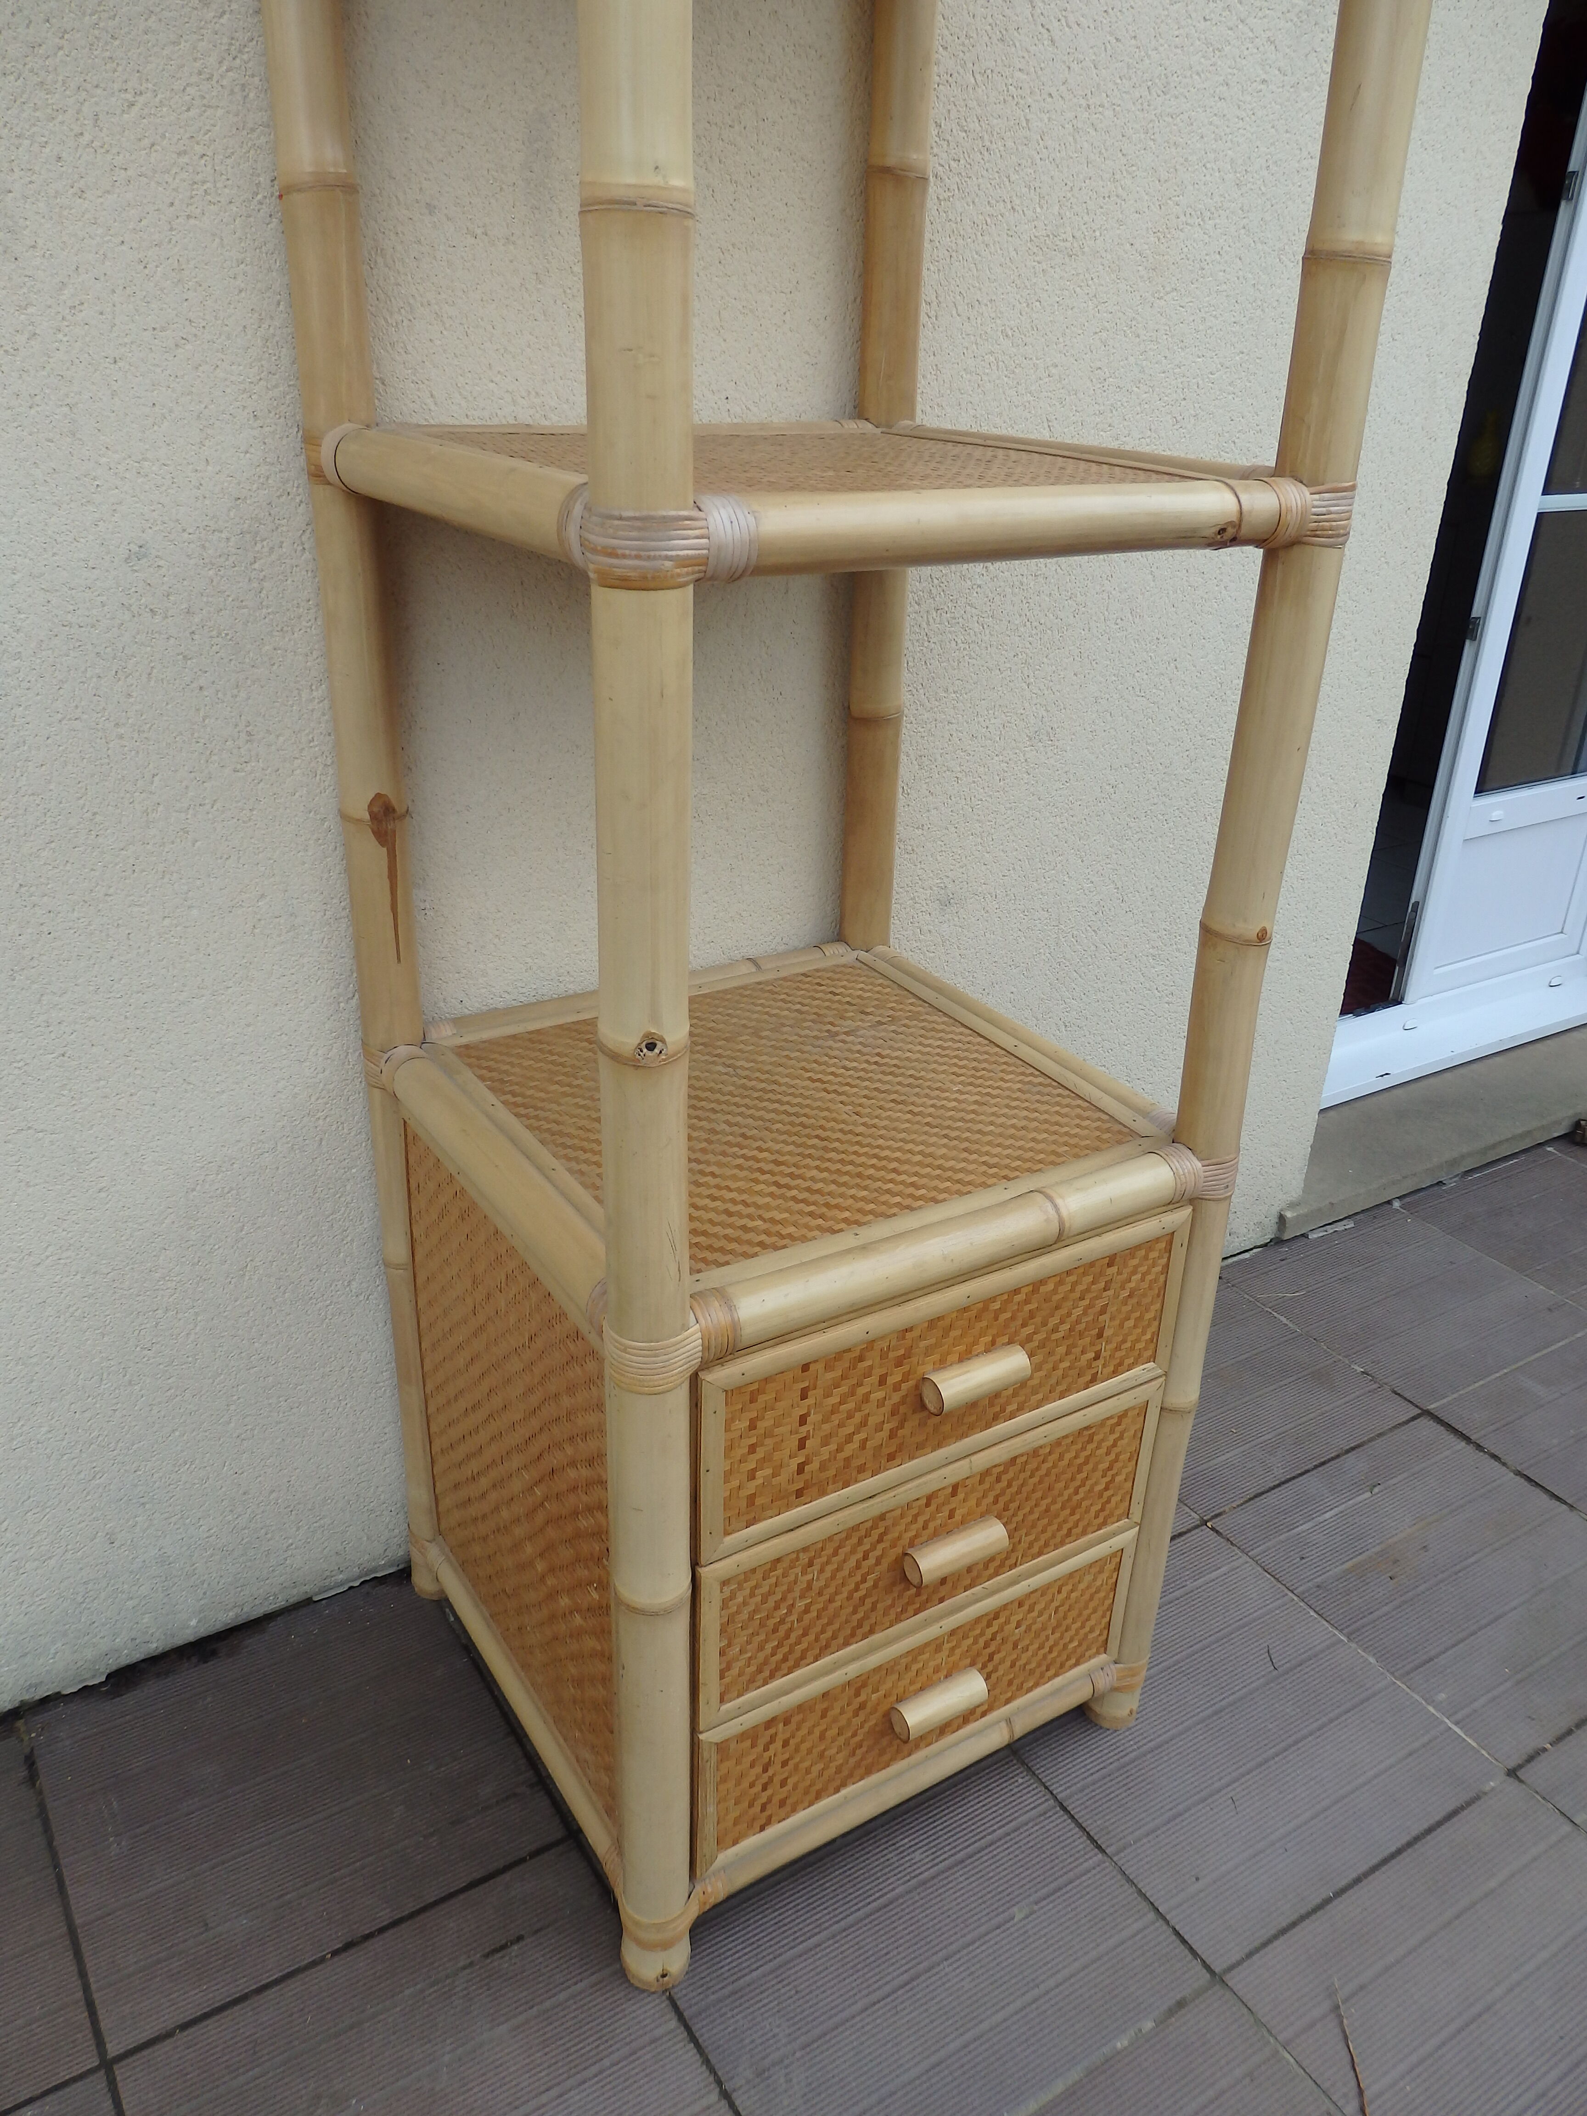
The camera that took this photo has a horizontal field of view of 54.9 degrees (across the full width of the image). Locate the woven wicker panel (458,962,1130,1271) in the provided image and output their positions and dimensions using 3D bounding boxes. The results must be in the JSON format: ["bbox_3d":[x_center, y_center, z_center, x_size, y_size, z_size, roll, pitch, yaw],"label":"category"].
[{"bbox_3d":[-0.010,0.030,1.099,0.347,0.018,0.360,-13,29,-30],"label":"woven wicker panel"}]

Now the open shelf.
[{"bbox_3d":[0.002,-0.346,0.922,0.452,0.040,0.455,-13,29,-30],"label":"open shelf"}]

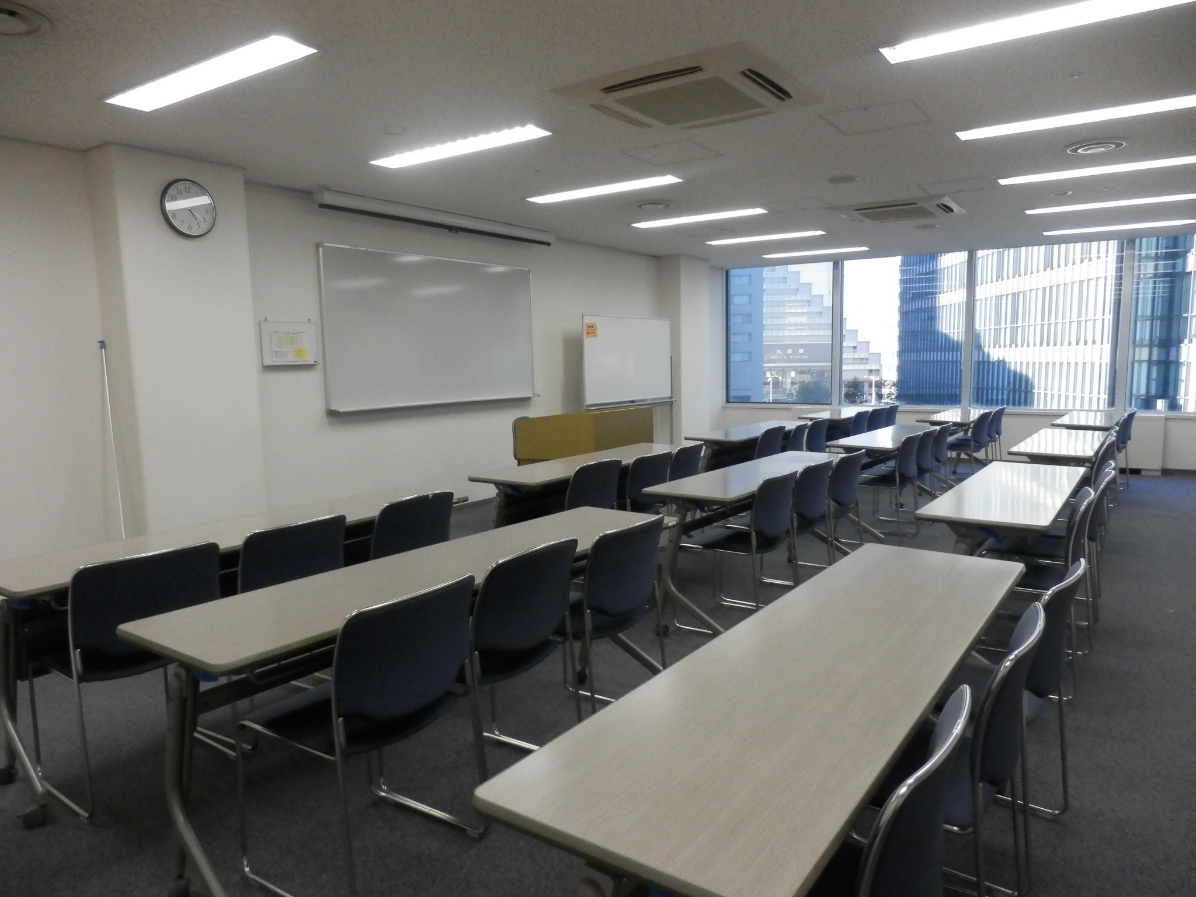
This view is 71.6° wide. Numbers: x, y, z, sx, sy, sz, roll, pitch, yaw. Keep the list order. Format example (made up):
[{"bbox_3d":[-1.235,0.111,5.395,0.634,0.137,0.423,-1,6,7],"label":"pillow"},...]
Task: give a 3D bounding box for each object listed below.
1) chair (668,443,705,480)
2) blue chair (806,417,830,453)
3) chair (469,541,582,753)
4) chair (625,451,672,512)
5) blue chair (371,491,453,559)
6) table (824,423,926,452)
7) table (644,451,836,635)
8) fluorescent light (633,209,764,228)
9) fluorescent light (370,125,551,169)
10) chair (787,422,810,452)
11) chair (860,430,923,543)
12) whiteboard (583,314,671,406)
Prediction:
[{"bbox_3d":[0.400,0.341,5.458,0.510,0.747,0.490,3,7,34],"label":"chair"},{"bbox_3d":[1.756,0.107,7.400,0.510,0.747,0.490,3,7,34],"label":"blue chair"},{"bbox_3d":[-0.369,0.667,2.545,0.510,0.747,0.490,3,7,34],"label":"chair"},{"bbox_3d":[0.147,0.391,4.946,0.520,0.765,0.480,3,7,34],"label":"chair"},{"bbox_3d":[-0.944,0.564,3.601,0.510,0.760,0.500,3,7,34],"label":"blue chair"},{"bbox_3d":[2.262,0.248,6.284,0.460,0.710,1.800,3,7,35],"label":"table"},{"bbox_3d":[0.904,0.465,4.444,0.460,0.700,1.800,3,7,34],"label":"table"},{"bbox_3d":[0.865,-2.030,7.231,1.241,0.080,0.195,3,7,34],"label":"fluorescent light"},{"bbox_3d":[-0.811,-1.735,4.745,1.249,0.060,0.192,3,7,34],"label":"fluorescent light"},{"bbox_3d":[1.456,0.171,6.897,0.510,0.760,0.500,3,7,34],"label":"chair"},{"bbox_3d":[1.982,0.265,5.807,0.520,0.765,0.480,3,7,36],"label":"chair"},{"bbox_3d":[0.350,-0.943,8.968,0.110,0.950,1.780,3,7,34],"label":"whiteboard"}]

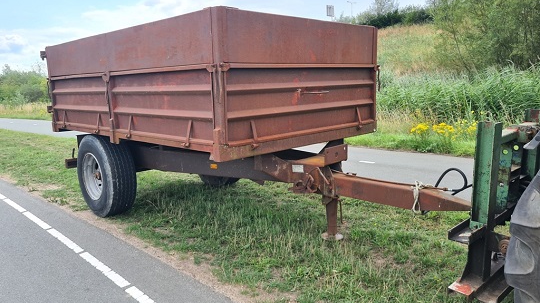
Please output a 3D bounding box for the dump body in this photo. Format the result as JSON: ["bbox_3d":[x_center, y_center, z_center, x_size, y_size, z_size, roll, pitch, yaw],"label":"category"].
[{"bbox_3d":[-0.974,-0.871,5.385,4.016,1.199,2.405,8,14,44],"label":"dump body"}]

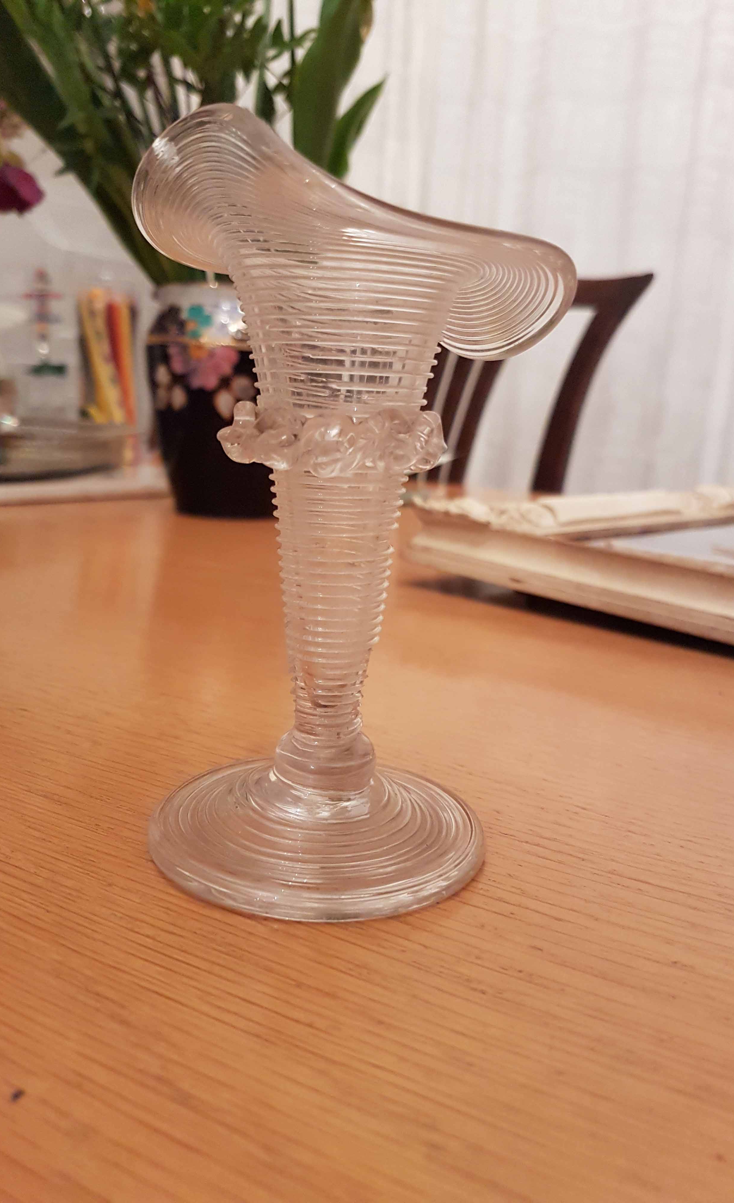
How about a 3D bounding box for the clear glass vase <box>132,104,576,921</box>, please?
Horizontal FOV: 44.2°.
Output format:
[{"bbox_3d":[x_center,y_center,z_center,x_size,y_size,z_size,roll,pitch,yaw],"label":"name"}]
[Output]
[{"bbox_3d":[-0.006,-0.019,0.193,0.087,0.148,0.087,15,17,41],"label":"clear glass vase"}]

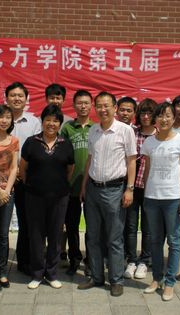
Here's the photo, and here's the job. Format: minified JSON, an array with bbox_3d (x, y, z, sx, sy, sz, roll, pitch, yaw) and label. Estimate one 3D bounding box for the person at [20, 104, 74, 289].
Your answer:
[{"bbox_3d":[-0.375,0.345,4.772,0.490,1.621,0.310,1,5,-3],"label":"person"}]

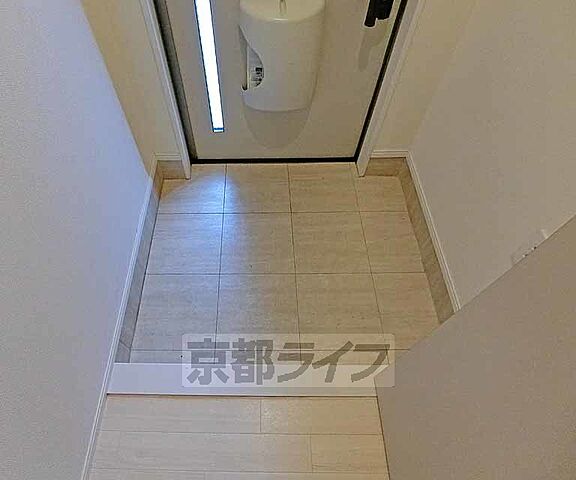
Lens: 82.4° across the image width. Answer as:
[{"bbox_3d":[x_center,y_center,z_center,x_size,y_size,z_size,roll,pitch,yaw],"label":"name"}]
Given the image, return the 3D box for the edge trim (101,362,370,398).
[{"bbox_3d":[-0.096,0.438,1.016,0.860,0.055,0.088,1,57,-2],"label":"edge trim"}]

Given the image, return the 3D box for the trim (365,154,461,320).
[{"bbox_3d":[0.500,-0.028,1.393,0.183,0.175,0.813,0,58,-3],"label":"trim"}]

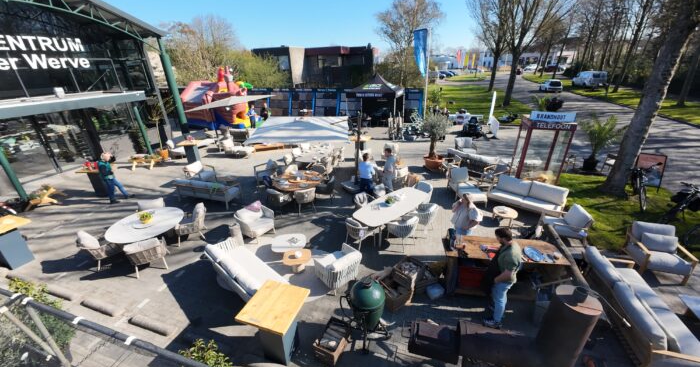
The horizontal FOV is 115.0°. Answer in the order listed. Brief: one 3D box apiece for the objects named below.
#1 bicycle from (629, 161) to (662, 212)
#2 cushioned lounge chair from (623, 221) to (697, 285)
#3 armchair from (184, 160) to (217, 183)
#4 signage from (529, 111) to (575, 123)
[{"bbox_3d":[8.863,0.146,6.791,1.750,1.100,0.600,-20,30,-35],"label":"bicycle"},{"bbox_3d":[6.241,1.384,4.591,0.740,0.820,0.860,8,26,21],"label":"cushioned lounge chair"},{"bbox_3d":[-6.862,-0.462,10.345,0.788,0.791,0.745,6,24,15],"label":"armchair"},{"bbox_3d":[7.114,-2.288,7.812,1.200,0.320,0.080,9,27,24],"label":"signage"}]

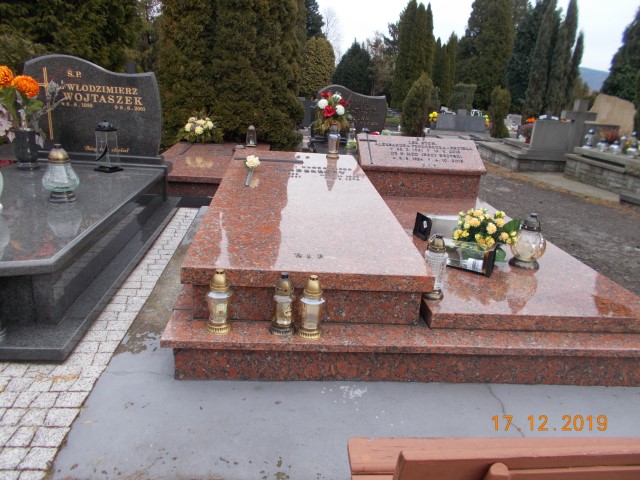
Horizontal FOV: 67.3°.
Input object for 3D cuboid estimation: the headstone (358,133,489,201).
[{"bbox_3d":[0.818,-0.614,3.998,1.021,0.442,0.380,3,19,-6],"label":"headstone"}]

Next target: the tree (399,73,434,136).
[{"bbox_3d":[2.029,-2.788,10.028,0.646,1.333,0.646,3,19,-6],"label":"tree"}]

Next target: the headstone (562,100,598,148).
[{"bbox_3d":[4.182,-1.872,7.834,0.527,0.788,0.133,3,19,-6],"label":"headstone"}]

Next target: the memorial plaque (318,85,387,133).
[{"bbox_3d":[0.537,-2.055,7.643,1.120,0.745,0.110,0,19,-14],"label":"memorial plaque"}]

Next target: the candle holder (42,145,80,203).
[{"bbox_3d":[-1.774,-0.459,3.285,0.223,0.384,0.223,3,19,-6],"label":"candle holder"}]

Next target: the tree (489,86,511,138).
[{"bbox_3d":[4.314,-3.063,11.891,0.600,1.404,0.600,3,19,-6],"label":"tree"}]

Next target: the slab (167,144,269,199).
[{"bbox_3d":[-1.113,-0.790,5.188,1.102,0.228,2.071,3,19,-6],"label":"slab"}]

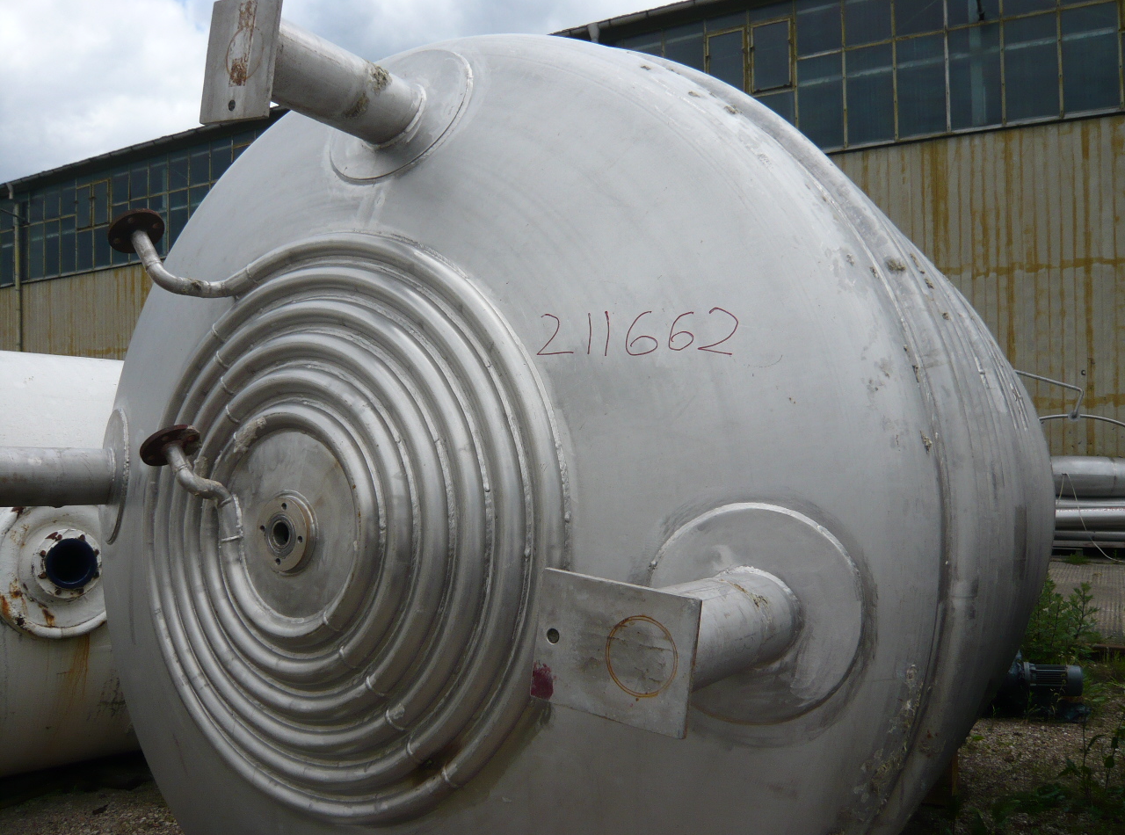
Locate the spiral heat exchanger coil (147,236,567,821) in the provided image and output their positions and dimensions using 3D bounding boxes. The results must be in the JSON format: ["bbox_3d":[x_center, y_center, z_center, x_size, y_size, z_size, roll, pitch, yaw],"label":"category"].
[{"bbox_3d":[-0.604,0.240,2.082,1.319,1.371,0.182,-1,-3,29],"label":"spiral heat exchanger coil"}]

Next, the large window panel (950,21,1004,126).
[{"bbox_3d":[4.619,-3.816,10.172,0.565,1.166,0.050,-1,0,29],"label":"large window panel"}]

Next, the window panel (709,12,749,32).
[{"bbox_3d":[2.121,-5.046,11.604,0.565,0.250,0.050,-1,0,29],"label":"window panel"}]

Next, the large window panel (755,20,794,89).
[{"bbox_3d":[3.074,-5.277,13.252,0.612,1.040,0.050,-1,0,29],"label":"large window panel"}]

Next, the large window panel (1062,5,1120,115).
[{"bbox_3d":[5.566,-3.782,9.591,0.565,1.166,0.050,-1,0,29],"label":"large window panel"}]

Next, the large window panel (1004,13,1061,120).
[{"bbox_3d":[5.098,-3.793,9.882,0.565,1.166,0.050,-1,0,29],"label":"large window panel"}]

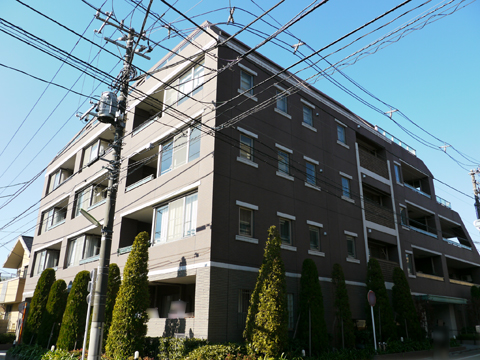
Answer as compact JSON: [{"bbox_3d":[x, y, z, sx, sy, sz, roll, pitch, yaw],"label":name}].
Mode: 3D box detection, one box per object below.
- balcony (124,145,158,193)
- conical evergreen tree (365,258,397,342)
[{"bbox_3d":[-4.226,-0.434,18.633,1.145,1.873,2.966,18,-27,-39],"label":"balcony"},{"bbox_3d":[6.076,5.323,17.045,1.197,3.699,1.197,18,-27,-39],"label":"conical evergreen tree"}]

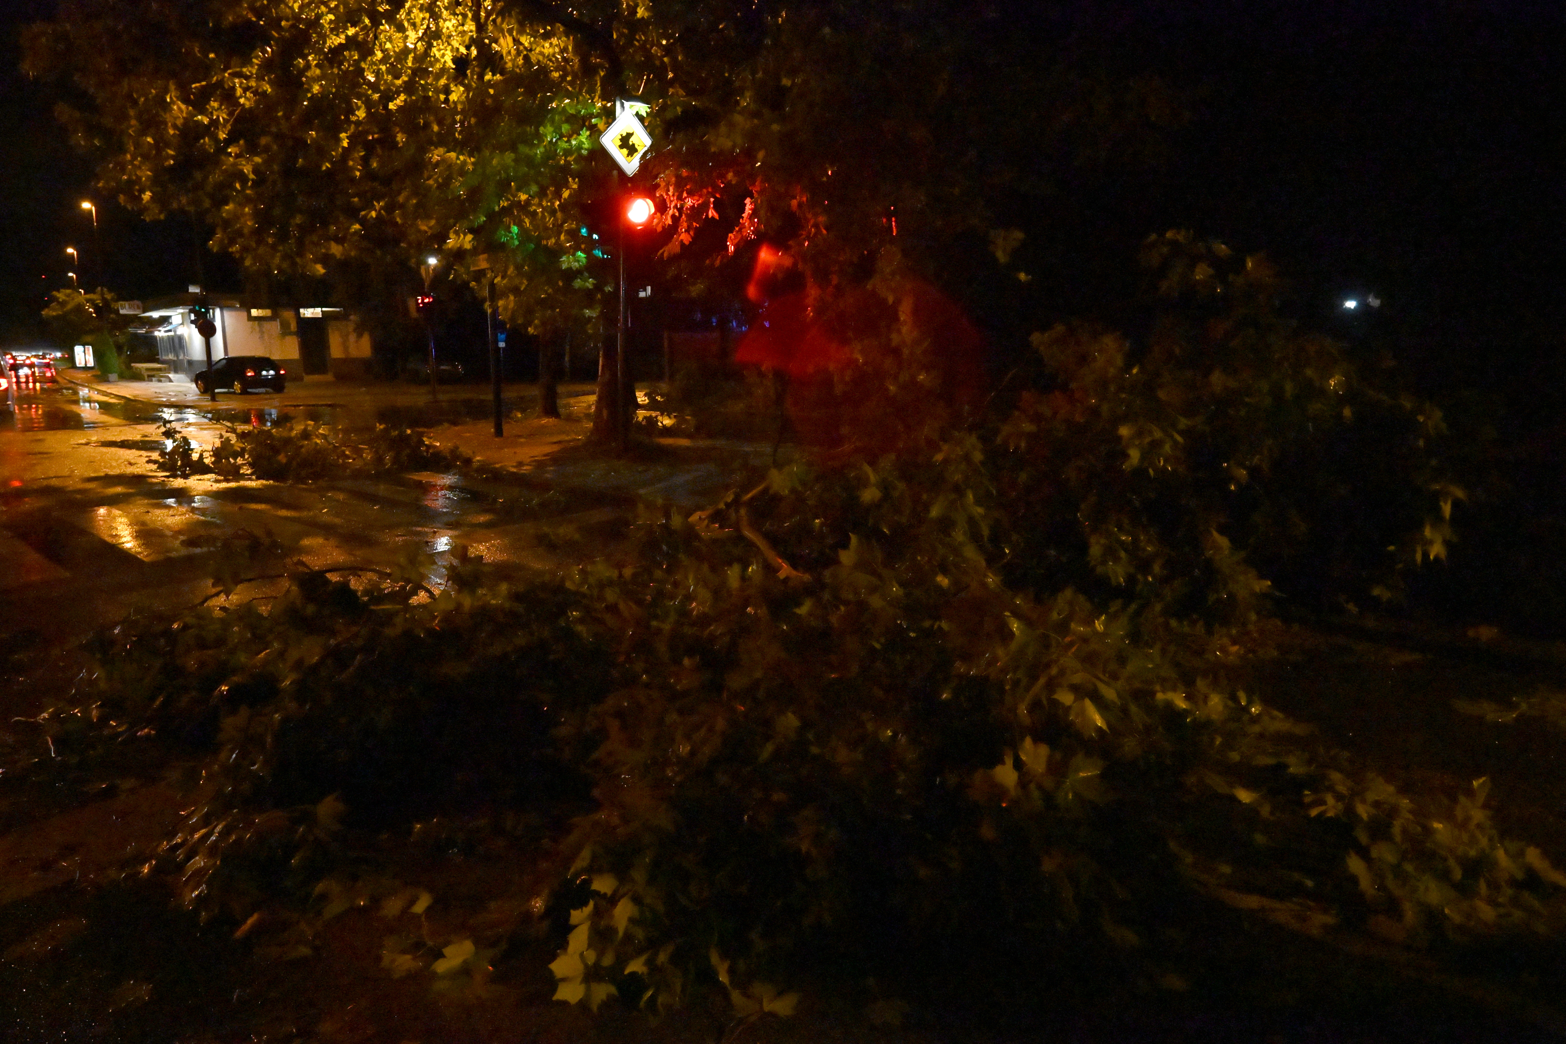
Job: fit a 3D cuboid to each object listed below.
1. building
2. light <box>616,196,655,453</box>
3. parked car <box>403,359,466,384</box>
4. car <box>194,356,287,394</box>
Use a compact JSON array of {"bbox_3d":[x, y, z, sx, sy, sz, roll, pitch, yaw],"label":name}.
[{"bbox_3d":[-27.979,-9.567,55.602,7.600,4.000,11.000,-9,13,-42],"label":"building"},{"bbox_3d":[-2.028,-2.669,14.358,0.400,3.450,0.380,-8,12,-39],"label":"light"},{"bbox_3d":[-17.555,-7.661,52.451,1.780,1.450,4.200,-7,11,-35],"label":"parked car"},{"bbox_3d":[-22.102,-5.987,42.490,4.050,1.430,1.730,6,11,33],"label":"car"}]

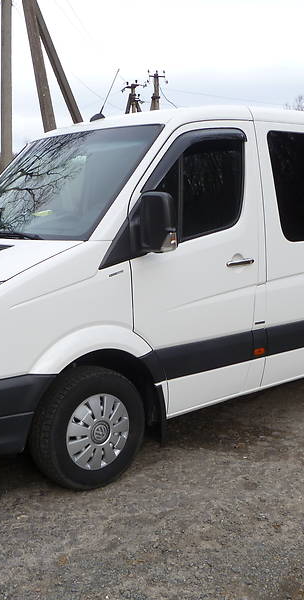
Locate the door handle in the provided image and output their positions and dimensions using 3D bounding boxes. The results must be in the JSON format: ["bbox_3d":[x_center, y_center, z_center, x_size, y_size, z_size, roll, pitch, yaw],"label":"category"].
[{"bbox_3d":[0.567,-0.244,4.190,0.250,0.045,0.055,-8,11,-40],"label":"door handle"}]

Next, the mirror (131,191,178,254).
[{"bbox_3d":[0.000,-0.418,3.547,0.180,0.335,0.250,-8,11,-40],"label":"mirror"}]

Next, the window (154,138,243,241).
[{"bbox_3d":[0.271,-0.684,3.986,0.950,0.650,0.070,-8,3,-40],"label":"window"}]

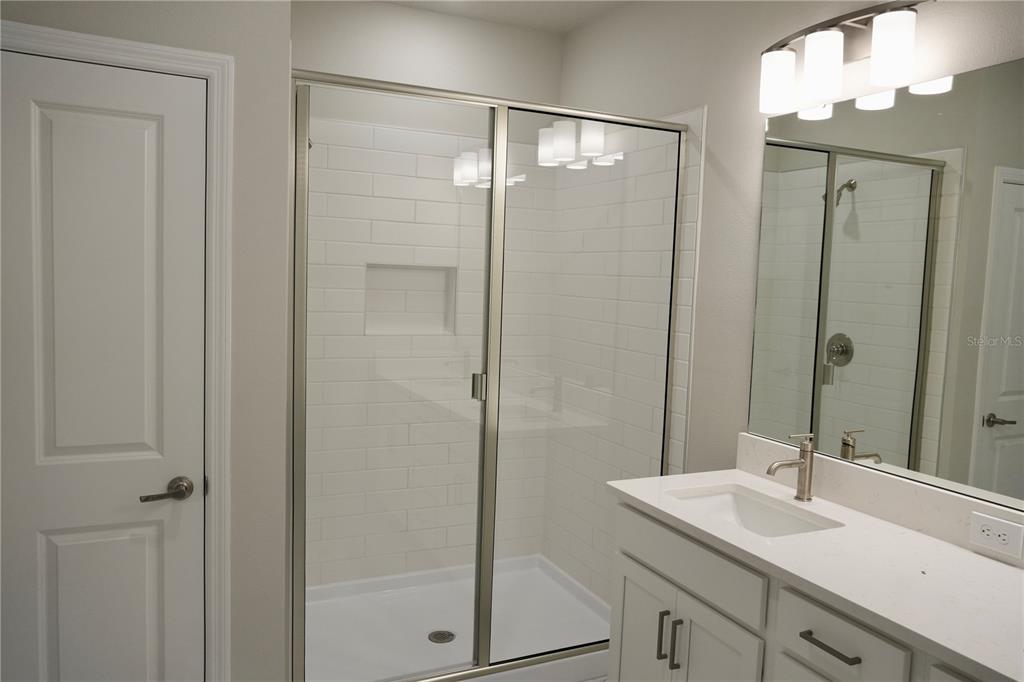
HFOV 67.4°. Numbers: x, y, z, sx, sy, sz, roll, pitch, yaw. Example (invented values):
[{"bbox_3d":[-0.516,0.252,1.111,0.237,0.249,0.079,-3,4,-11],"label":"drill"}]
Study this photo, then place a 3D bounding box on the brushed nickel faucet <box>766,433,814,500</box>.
[{"bbox_3d":[0.831,0.381,2.293,0.183,0.200,0.052,-1,6,-26],"label":"brushed nickel faucet"}]

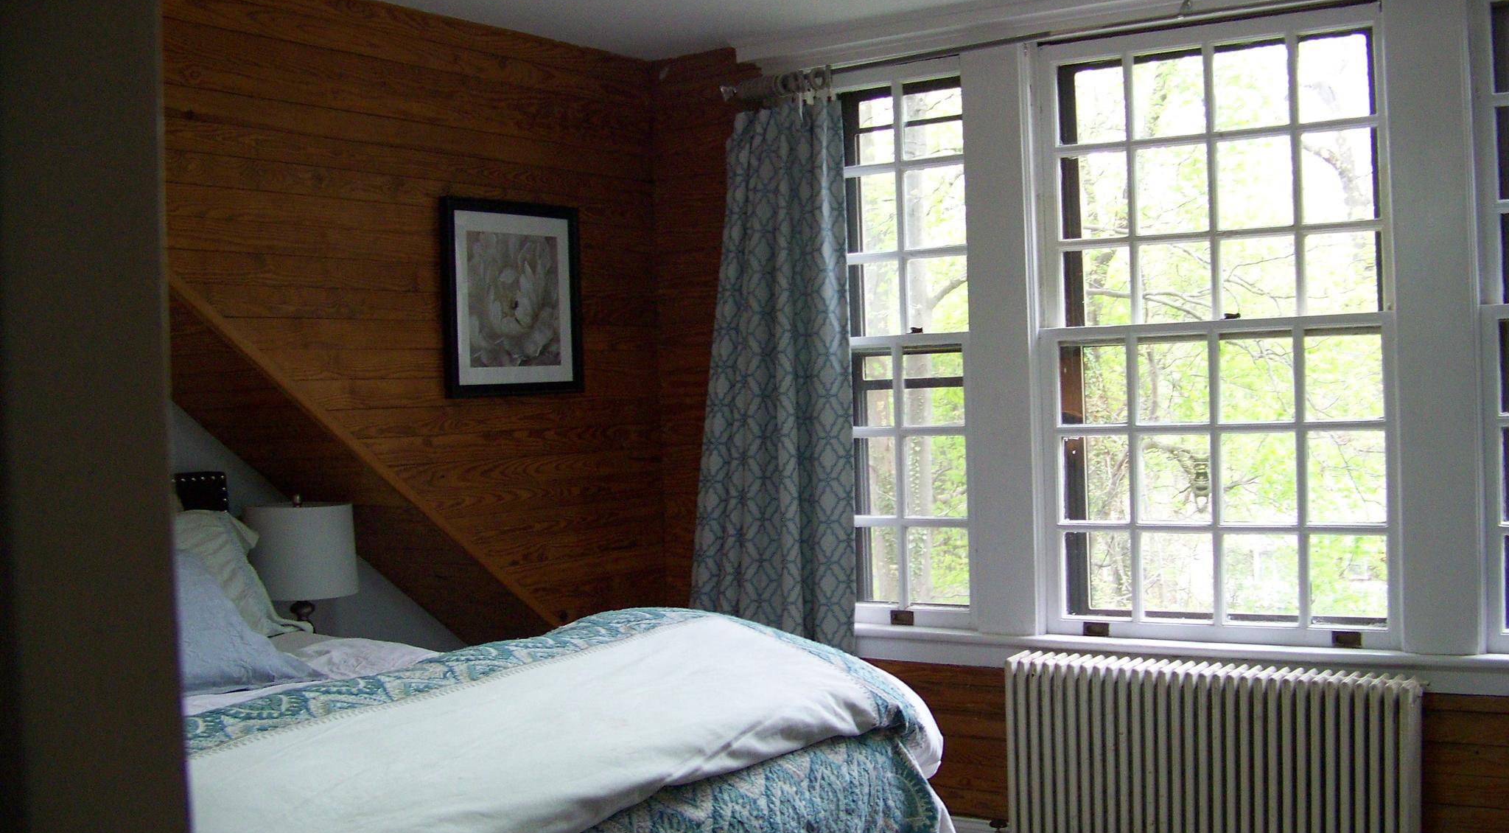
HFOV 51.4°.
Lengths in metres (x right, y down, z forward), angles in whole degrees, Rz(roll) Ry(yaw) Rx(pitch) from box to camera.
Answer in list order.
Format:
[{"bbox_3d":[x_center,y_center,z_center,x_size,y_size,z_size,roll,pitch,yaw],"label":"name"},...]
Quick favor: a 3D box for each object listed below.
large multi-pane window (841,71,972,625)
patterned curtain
[{"bbox_3d":[0.453,-0.208,4.887,0.490,1.700,0.100,-1,1,31],"label":"large multi-pane window"},{"bbox_3d":[0.025,0.129,5.027,0.610,2.220,0.160,-1,1,31],"label":"patterned curtain"}]

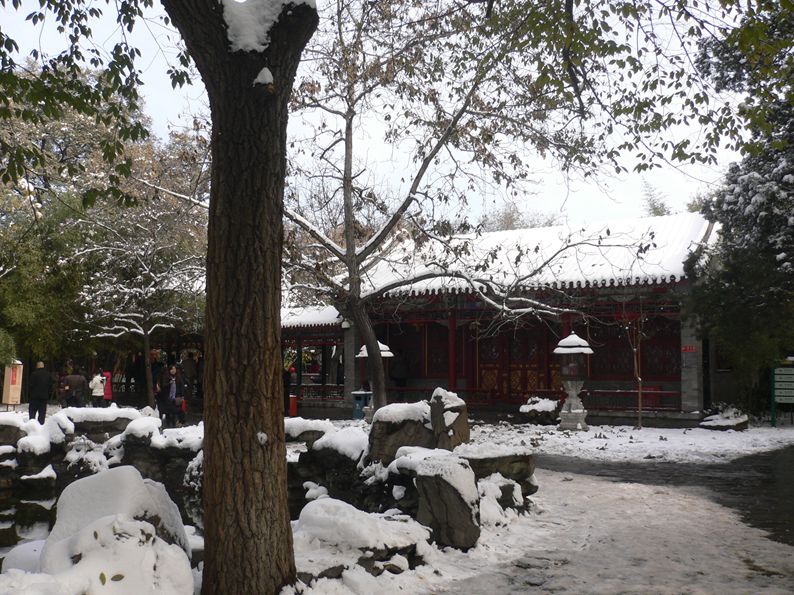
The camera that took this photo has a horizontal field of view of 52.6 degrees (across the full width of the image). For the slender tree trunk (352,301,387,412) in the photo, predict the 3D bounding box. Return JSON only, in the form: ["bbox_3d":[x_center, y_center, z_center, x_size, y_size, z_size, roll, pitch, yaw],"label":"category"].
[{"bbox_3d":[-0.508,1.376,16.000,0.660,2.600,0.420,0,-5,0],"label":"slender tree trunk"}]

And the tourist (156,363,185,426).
[{"bbox_3d":[-5.704,2.517,20.300,0.580,1.620,0.420,1,-5,-7],"label":"tourist"}]

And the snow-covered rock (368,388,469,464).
[{"bbox_3d":[0.276,1.707,10.300,1.280,1.100,0.850,0,-5,0],"label":"snow-covered rock"}]

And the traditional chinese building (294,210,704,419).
[{"bbox_3d":[4.060,0.791,26.136,12.000,6.100,8.200,-2,-6,25],"label":"traditional chinese building"}]

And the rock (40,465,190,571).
[{"bbox_3d":[-1.964,1.549,5.600,1.000,0.720,0.800,2,-5,-18],"label":"rock"}]

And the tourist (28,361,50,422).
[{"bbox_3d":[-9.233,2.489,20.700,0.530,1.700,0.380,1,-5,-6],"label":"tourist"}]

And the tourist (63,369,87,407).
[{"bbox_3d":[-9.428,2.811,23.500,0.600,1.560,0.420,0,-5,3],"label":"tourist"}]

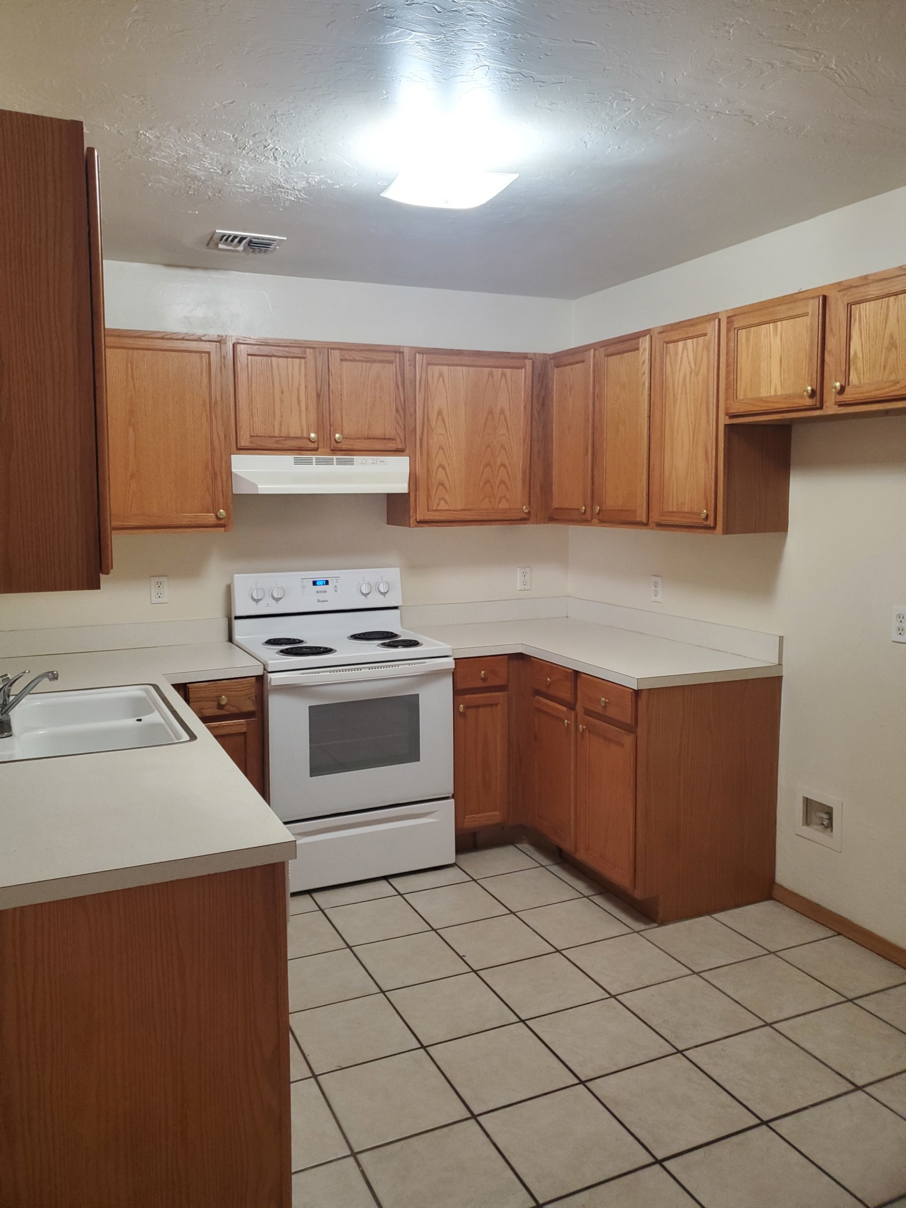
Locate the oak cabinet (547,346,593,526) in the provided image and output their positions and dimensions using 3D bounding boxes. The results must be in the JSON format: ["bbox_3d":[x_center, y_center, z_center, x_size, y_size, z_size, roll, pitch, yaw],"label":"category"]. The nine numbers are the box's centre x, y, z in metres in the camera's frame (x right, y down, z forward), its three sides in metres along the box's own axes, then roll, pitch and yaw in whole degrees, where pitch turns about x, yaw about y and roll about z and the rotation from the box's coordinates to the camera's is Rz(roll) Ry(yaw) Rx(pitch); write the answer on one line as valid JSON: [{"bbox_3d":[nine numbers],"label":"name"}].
[{"bbox_3d":[0.658,-0.733,4.064,0.323,0.735,0.370,-3,7,-25],"label":"oak cabinet"}]

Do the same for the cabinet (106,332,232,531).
[{"bbox_3d":[-1.213,-0.660,3.546,0.623,0.753,0.328,-3,7,-25],"label":"cabinet"}]

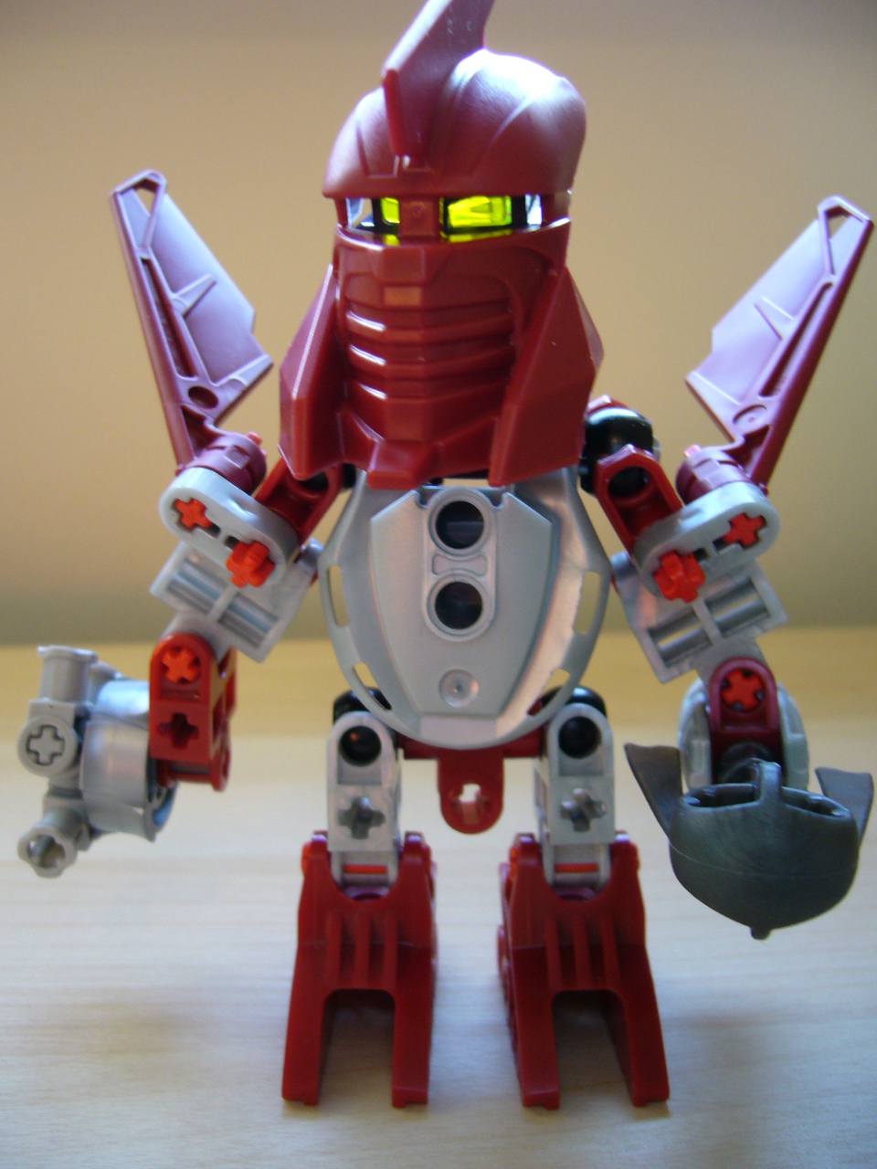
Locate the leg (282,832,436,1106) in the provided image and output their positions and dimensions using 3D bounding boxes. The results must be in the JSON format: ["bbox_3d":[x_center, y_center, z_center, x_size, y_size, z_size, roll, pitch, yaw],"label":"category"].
[{"bbox_3d":[-0.009,0.044,0.145,0.017,0.025,0.031,0,3,0],"label":"leg"}]

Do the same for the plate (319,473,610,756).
[{"bbox_3d":[0.003,0.001,0.124,0.032,0.032,0.014,0,1,3],"label":"plate"}]

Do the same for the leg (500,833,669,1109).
[{"bbox_3d":[0.017,0.044,0.145,0.017,0.025,0.031,0,3,0],"label":"leg"}]

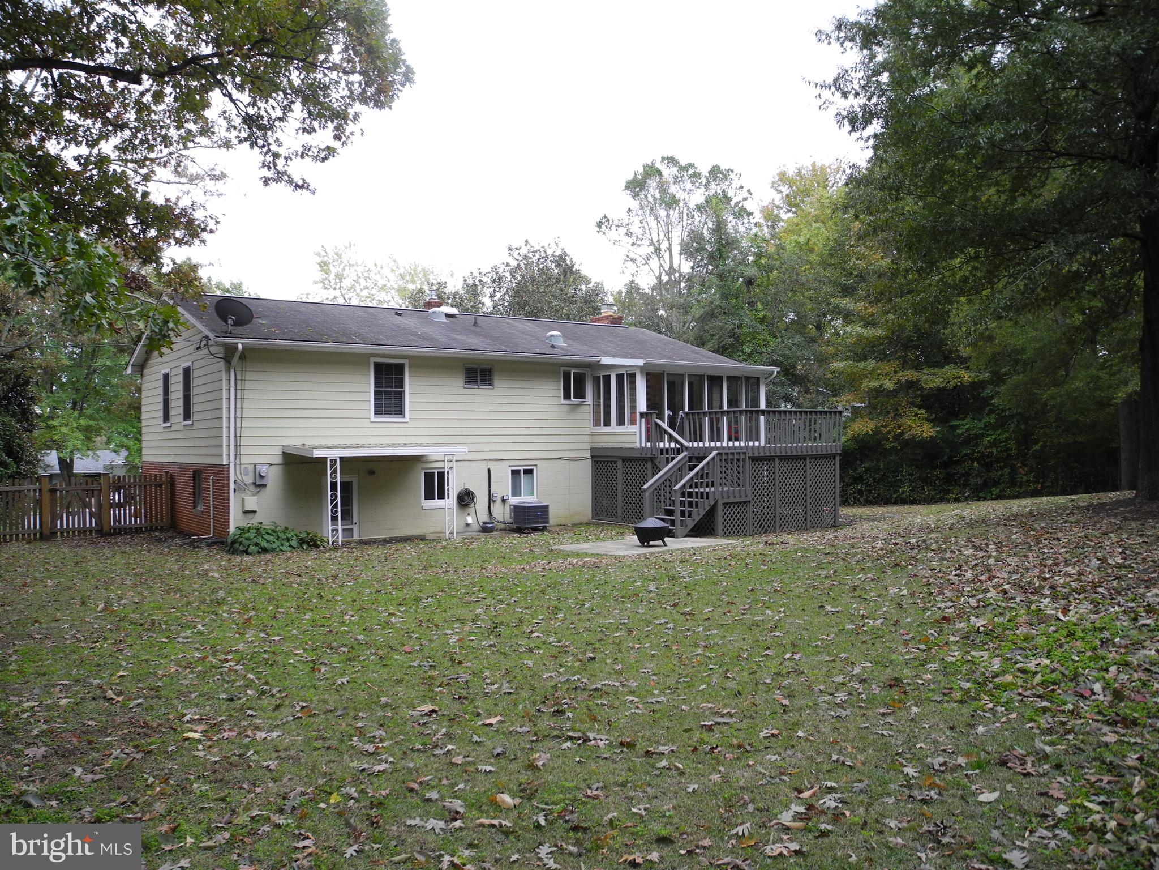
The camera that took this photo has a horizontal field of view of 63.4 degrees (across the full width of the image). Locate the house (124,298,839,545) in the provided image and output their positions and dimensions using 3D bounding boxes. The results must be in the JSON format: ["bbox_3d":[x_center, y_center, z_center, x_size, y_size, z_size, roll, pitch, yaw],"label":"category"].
[{"bbox_3d":[-2.743,-0.700,25.418,14.949,6.237,14.751,0,-1,-36],"label":"house"}]

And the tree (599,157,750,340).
[{"bbox_3d":[5.403,-6.491,51.908,8.387,17.807,7.968,-1,-1,6],"label":"tree"}]

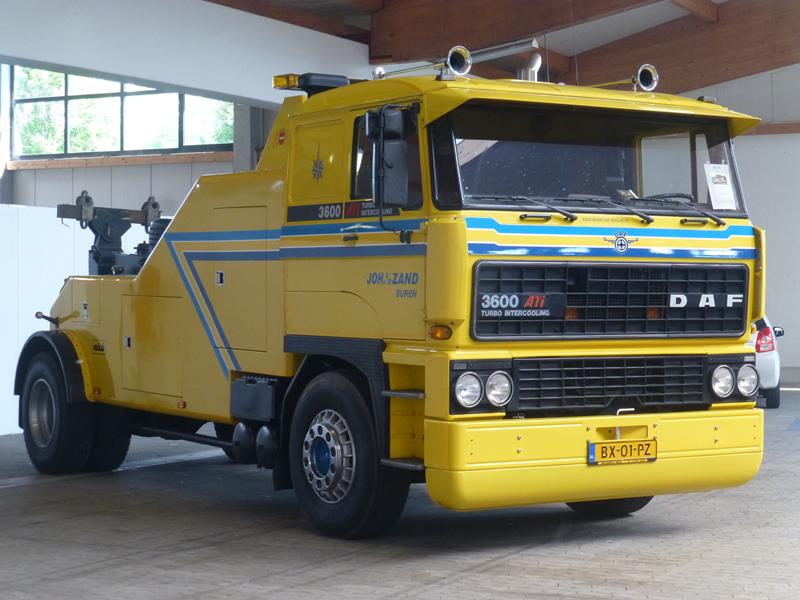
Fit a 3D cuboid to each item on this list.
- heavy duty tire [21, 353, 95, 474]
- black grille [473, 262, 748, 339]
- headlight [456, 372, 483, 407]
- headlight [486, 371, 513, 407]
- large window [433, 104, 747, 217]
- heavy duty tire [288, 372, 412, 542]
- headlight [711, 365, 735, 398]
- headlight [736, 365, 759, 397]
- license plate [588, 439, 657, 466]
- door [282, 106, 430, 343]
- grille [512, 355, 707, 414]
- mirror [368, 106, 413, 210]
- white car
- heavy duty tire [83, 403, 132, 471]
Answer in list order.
[{"bbox_3d":[-3.048,0.980,15.342,0.300,1.070,1.070,0,0,-33],"label":"heavy duty tire"},{"bbox_3d":[1.309,0.002,10.489,2.160,0.465,0.090,0,0,-33],"label":"black grille"},{"bbox_3d":[0.383,0.512,9.905,0.200,0.200,0.090,0,0,-33],"label":"headlight"},{"bbox_3d":[0.563,0.512,10.023,0.200,0.200,0.090,0,0,-33],"label":"headlight"},{"bbox_3d":[1.245,-0.834,10.590,2.320,0.660,0.280,0,0,-33],"label":"large window"},{"bbox_3d":[-0.343,0.991,11.167,0.300,1.070,1.070,0,0,-33],"label":"heavy duty tire"},{"bbox_3d":[2.030,0.517,10.984,0.200,0.200,0.090,0,0,-33],"label":"headlight"},{"bbox_3d":[2.209,0.516,11.097,0.200,0.205,0.110,0,0,-33],"label":"headlight"},{"bbox_3d":[1.336,0.917,10.425,0.530,0.135,0.025,0,0,-33],"label":"license plate"},{"bbox_3d":[-0.278,-0.475,10.741,0.120,1.410,1.650,0,0,-33],"label":"door"},{"bbox_3d":[1.289,0.503,10.518,1.520,0.335,0.080,0,0,-33],"label":"grille"},{"bbox_3d":[-0.047,-0.818,10.006,0.240,0.590,0.130,0,0,-8],"label":"mirror"},{"bbox_3d":[4.755,0.781,25.986,1.680,1.500,3.750,0,0,7],"label":"white car"},{"bbox_3d":[-2.708,0.979,15.228,0.300,1.080,1.080,0,0,-33],"label":"heavy duty tire"}]

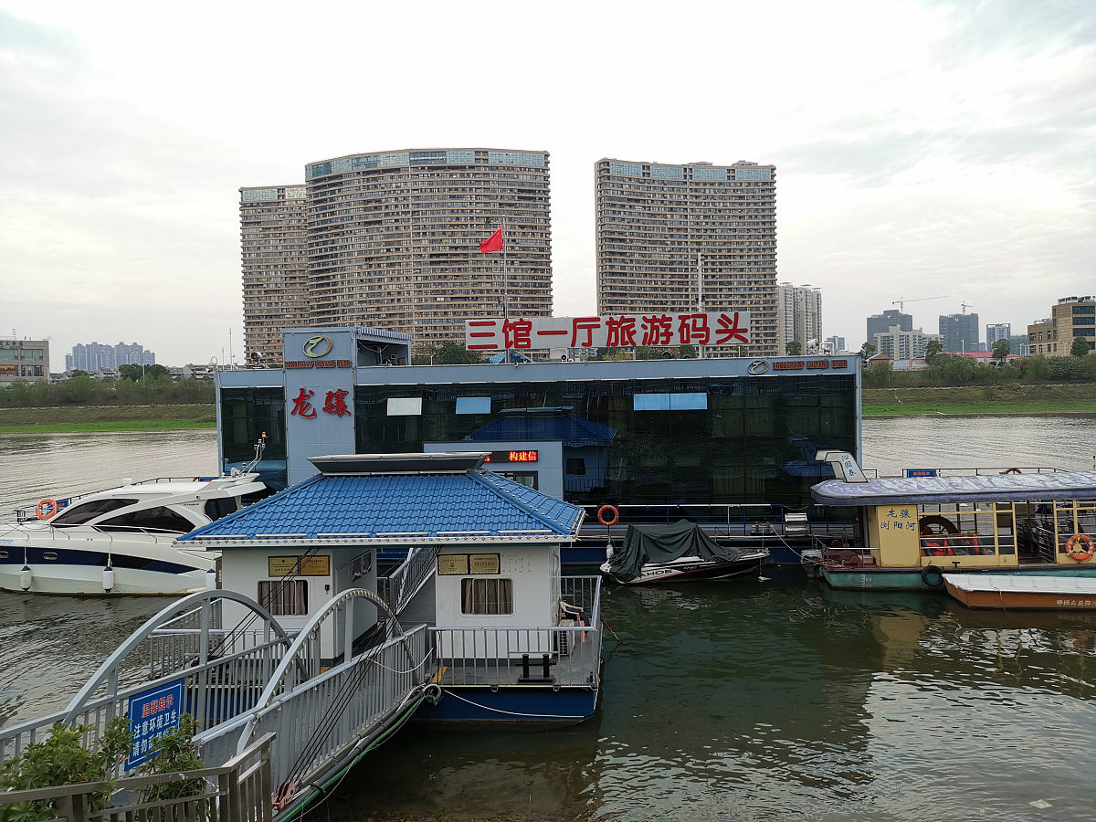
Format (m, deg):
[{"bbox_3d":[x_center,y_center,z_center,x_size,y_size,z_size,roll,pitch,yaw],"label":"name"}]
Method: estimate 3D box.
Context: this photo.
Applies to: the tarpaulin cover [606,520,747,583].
[{"bbox_3d":[4.018,4.418,27.142,4.400,1.620,2.100,-1,2,-8],"label":"tarpaulin cover"}]

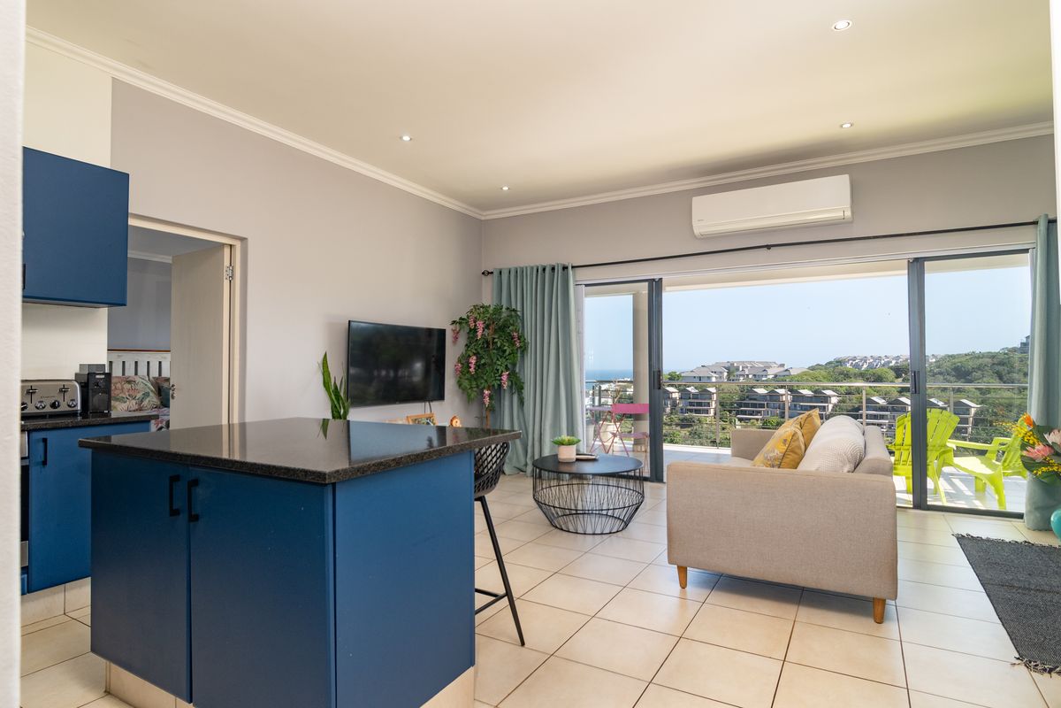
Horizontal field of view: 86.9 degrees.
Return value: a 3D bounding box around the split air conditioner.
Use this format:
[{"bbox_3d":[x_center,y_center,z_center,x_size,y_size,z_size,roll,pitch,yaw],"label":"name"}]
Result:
[{"bbox_3d":[2.033,-1.220,4.771,1.220,0.350,0.250,-1,-2,30],"label":"split air conditioner"}]

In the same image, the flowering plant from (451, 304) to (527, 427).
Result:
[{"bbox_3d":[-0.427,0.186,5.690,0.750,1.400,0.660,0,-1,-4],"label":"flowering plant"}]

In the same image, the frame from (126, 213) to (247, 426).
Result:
[{"bbox_3d":[-2.330,0.199,3.656,0.140,2.110,0.920,-1,-2,30],"label":"frame"}]

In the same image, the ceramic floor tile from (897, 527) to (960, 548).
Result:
[{"bbox_3d":[2.614,1.221,3.767,0.395,0.010,0.395,-1,-2,30],"label":"ceramic floor tile"}]

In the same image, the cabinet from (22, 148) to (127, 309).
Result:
[{"bbox_3d":[-2.508,-0.632,2.980,0.360,0.730,0.500,-1,-2,30],"label":"cabinet"}]

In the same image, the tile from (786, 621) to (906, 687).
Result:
[{"bbox_3d":[1.256,1.192,2.238,0.396,0.010,0.396,-1,-2,30],"label":"tile"}]

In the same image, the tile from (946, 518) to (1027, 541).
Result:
[{"bbox_3d":[3.162,1.223,3.901,0.396,0.010,0.396,-1,-2,30],"label":"tile"}]

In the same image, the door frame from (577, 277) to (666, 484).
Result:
[{"bbox_3d":[0.887,0.264,5.777,0.980,2.020,0.080,-1,-2,30],"label":"door frame"}]

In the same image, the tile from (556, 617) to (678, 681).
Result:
[{"bbox_3d":[0.363,1.201,2.299,0.396,0.010,0.396,-1,-2,30],"label":"tile"}]

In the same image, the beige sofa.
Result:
[{"bbox_3d":[1.631,0.853,3.482,1.000,0.732,1.990,-1,-2,30],"label":"beige sofa"}]

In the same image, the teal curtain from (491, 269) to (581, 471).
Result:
[{"bbox_3d":[0.035,0.175,5.929,1.030,2.220,0.180,-1,-2,30],"label":"teal curtain"}]

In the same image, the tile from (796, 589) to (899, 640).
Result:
[{"bbox_3d":[1.461,1.201,2.587,0.395,0.010,0.395,-1,-2,30],"label":"tile"}]

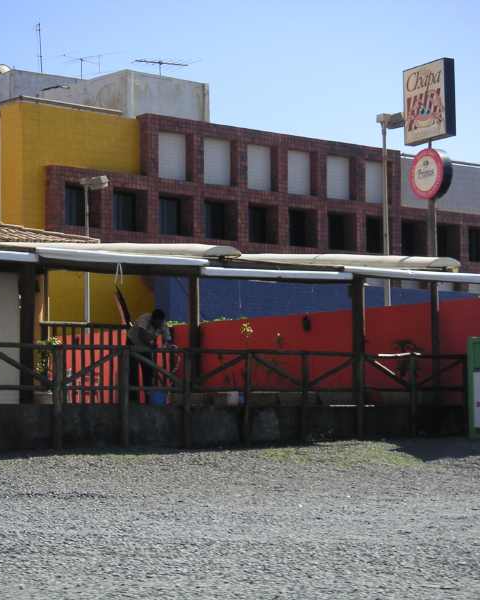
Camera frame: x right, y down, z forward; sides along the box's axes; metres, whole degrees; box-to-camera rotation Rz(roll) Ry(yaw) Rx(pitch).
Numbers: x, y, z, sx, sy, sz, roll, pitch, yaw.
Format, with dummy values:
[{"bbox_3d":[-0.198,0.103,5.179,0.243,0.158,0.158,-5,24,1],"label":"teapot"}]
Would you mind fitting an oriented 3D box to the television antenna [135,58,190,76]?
[{"bbox_3d":[-2.456,-7.289,50.605,1.700,0.550,1.000,1,-4,-26],"label":"television antenna"}]

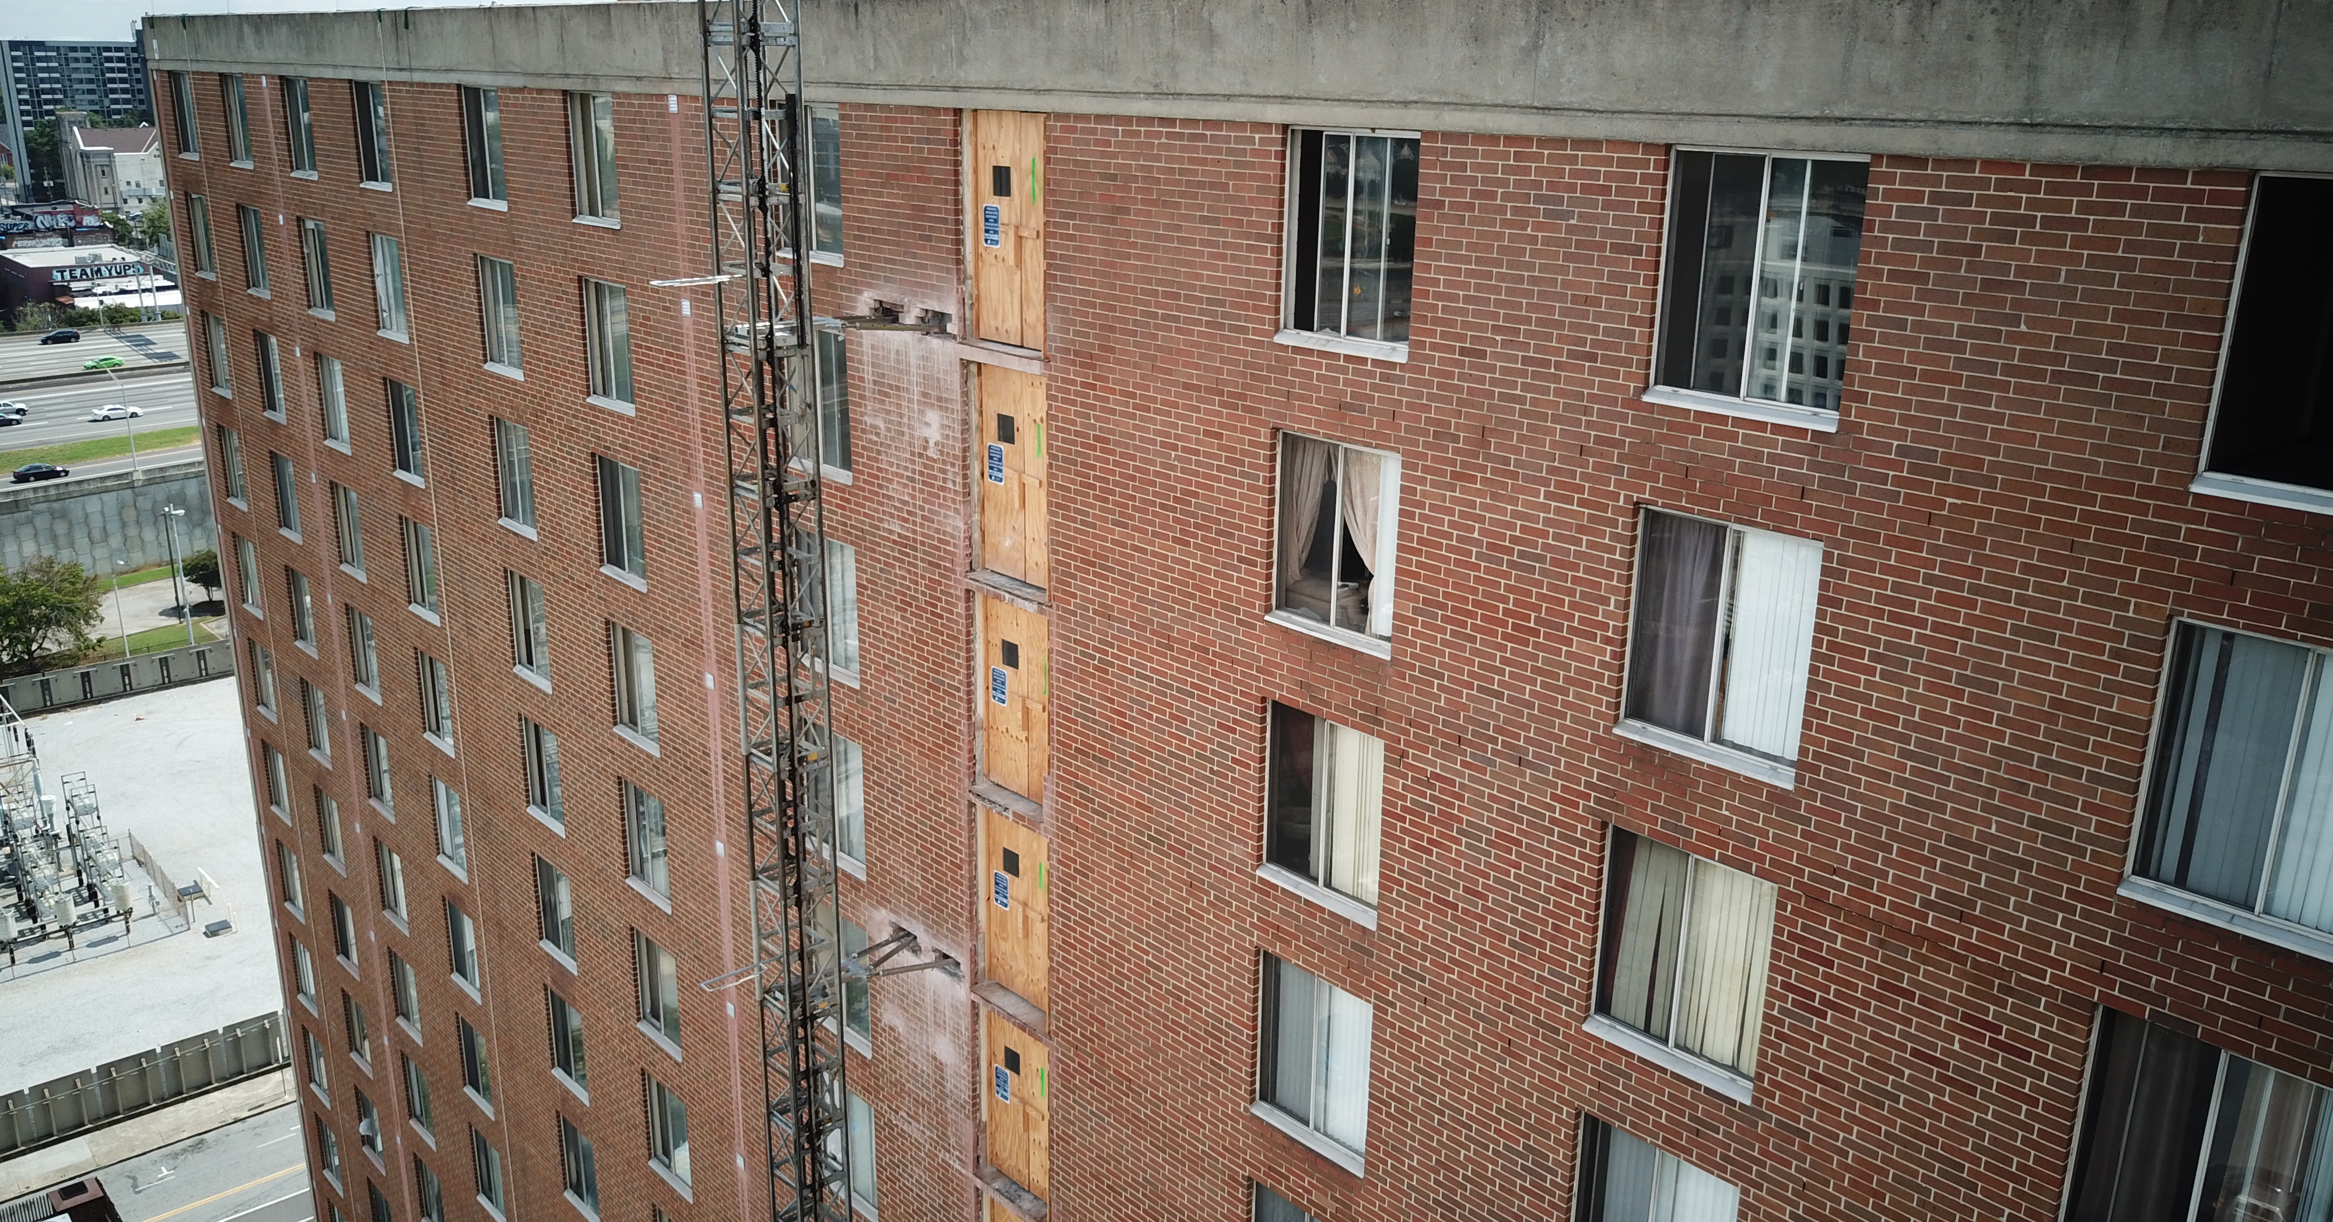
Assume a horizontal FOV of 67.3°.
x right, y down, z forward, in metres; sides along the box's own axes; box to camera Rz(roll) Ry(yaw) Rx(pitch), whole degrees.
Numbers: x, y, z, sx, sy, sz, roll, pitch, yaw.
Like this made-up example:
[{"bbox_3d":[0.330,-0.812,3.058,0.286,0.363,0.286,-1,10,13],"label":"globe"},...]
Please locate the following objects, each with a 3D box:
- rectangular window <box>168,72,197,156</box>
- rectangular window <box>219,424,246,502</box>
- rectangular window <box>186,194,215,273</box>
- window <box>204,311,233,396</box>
[{"bbox_3d":[-21.514,-10.954,38.486,0.120,1.741,1.506,-14,23,-41],"label":"rectangular window"},{"bbox_3d":[-21.200,-3.314,40.028,0.120,1.683,1.437,-14,23,-41],"label":"rectangular window"},{"bbox_3d":[-21.490,-8.414,39.117,0.130,1.758,1.500,-15,23,-41],"label":"rectangular window"},{"bbox_3d":[-21.536,-5.891,39.902,0.130,1.758,1.500,-15,23,-41],"label":"window"}]

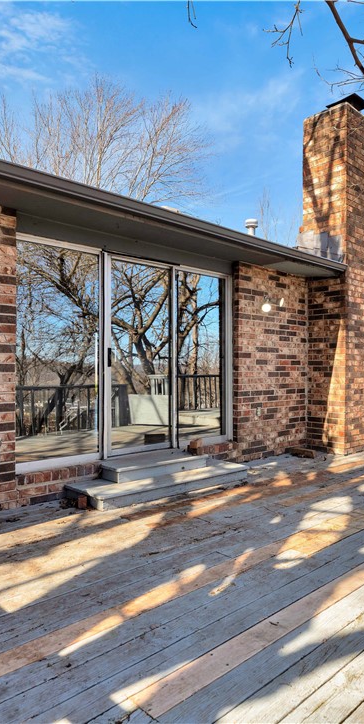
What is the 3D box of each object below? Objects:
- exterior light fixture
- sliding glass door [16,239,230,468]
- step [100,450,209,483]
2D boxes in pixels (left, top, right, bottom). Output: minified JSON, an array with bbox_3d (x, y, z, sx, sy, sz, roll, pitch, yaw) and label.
[{"bbox_3d":[1.185,-0.745,6.251,0.360,0.200,0.180,1,-1,-43],"label":"exterior light fixture"},{"bbox_3d":[-0.426,-0.064,5.063,2.830,2.050,0.120,1,-1,-43],"label":"sliding glass door"},{"bbox_3d":[-0.290,1.016,4.775,1.160,0.130,0.440,1,-1,-43],"label":"step"}]

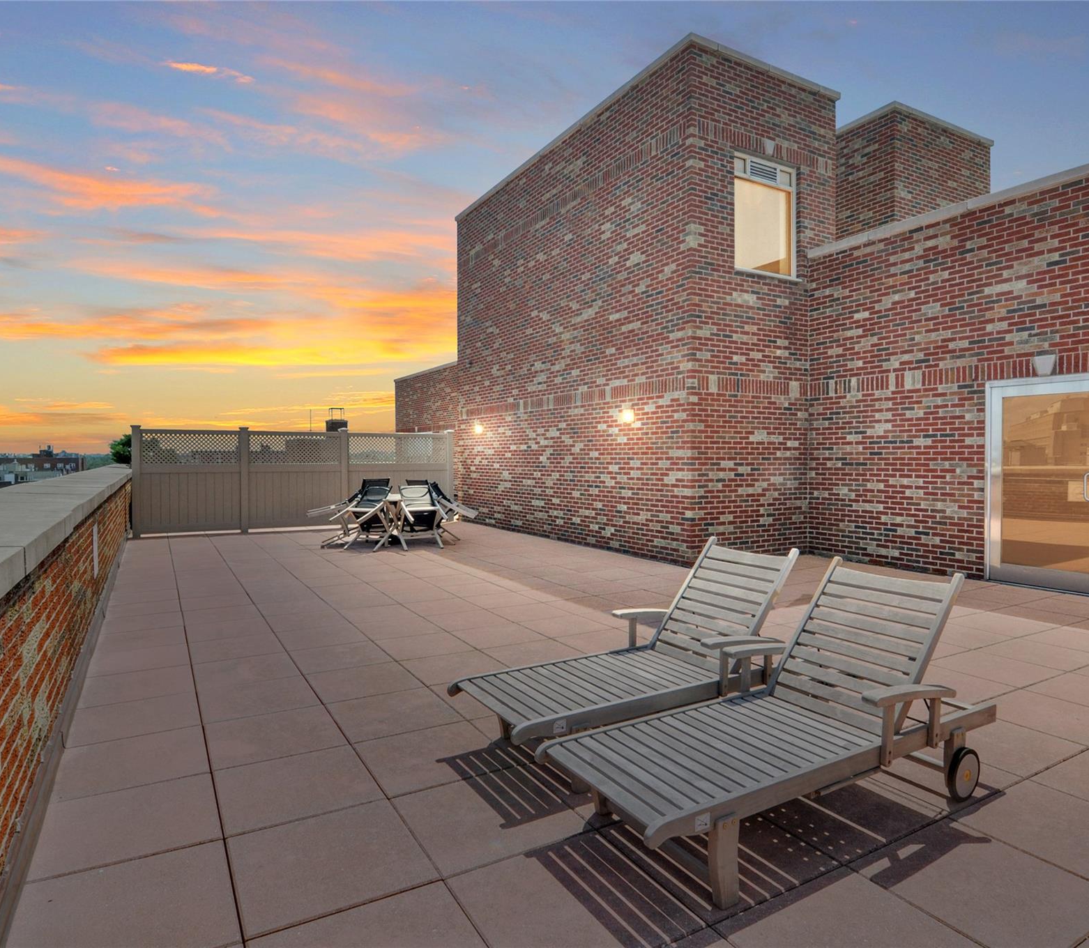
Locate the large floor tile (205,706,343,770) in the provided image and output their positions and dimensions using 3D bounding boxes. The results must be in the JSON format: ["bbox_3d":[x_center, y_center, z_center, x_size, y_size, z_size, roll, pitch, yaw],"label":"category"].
[{"bbox_3d":[-1.389,1.370,3.267,0.604,0.040,0.592,-1,2,-29],"label":"large floor tile"}]

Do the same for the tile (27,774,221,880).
[{"bbox_3d":[-1.624,1.393,2.514,0.612,0.040,0.590,-1,2,-30],"label":"tile"}]

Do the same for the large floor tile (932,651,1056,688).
[{"bbox_3d":[3.055,1.329,4.280,0.608,0.040,0.583,-1,2,-30],"label":"large floor tile"}]

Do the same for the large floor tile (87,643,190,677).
[{"bbox_3d":[-2.858,1.334,4.495,0.601,0.040,0.591,-1,2,-29],"label":"large floor tile"}]

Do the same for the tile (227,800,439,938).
[{"bbox_3d":[-0.773,1.400,2.273,0.604,0.040,0.590,-1,2,-29],"label":"tile"}]

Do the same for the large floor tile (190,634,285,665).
[{"bbox_3d":[-2.312,1.325,4.763,0.603,0.040,0.592,-1,2,-29],"label":"large floor tile"}]

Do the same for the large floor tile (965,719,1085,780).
[{"bbox_3d":[2.270,1.365,3.211,0.608,0.040,0.583,-1,2,-30],"label":"large floor tile"}]

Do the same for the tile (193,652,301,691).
[{"bbox_3d":[-1.998,1.339,4.258,0.612,0.040,0.590,-1,2,-30],"label":"tile"}]

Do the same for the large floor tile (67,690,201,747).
[{"bbox_3d":[-2.238,1.363,3.496,0.612,0.040,0.590,-1,2,-30],"label":"large floor tile"}]

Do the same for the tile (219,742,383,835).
[{"bbox_3d":[-1.081,1.385,2.778,0.612,0.040,0.590,-1,2,-30],"label":"tile"}]

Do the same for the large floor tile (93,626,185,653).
[{"bbox_3d":[-3.147,1.318,4.961,0.612,0.040,0.590,-1,2,-30],"label":"large floor tile"}]

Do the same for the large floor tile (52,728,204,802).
[{"bbox_3d":[-1.930,1.378,3.011,0.612,0.040,0.590,-1,2,-30],"label":"large floor tile"}]

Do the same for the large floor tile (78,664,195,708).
[{"bbox_3d":[-2.538,1.348,3.977,0.612,0.040,0.590,-1,2,-30],"label":"large floor tile"}]

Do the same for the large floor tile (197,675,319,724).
[{"bbox_3d":[-1.699,1.355,3.772,0.612,0.040,0.590,-1,2,-30],"label":"large floor tile"}]

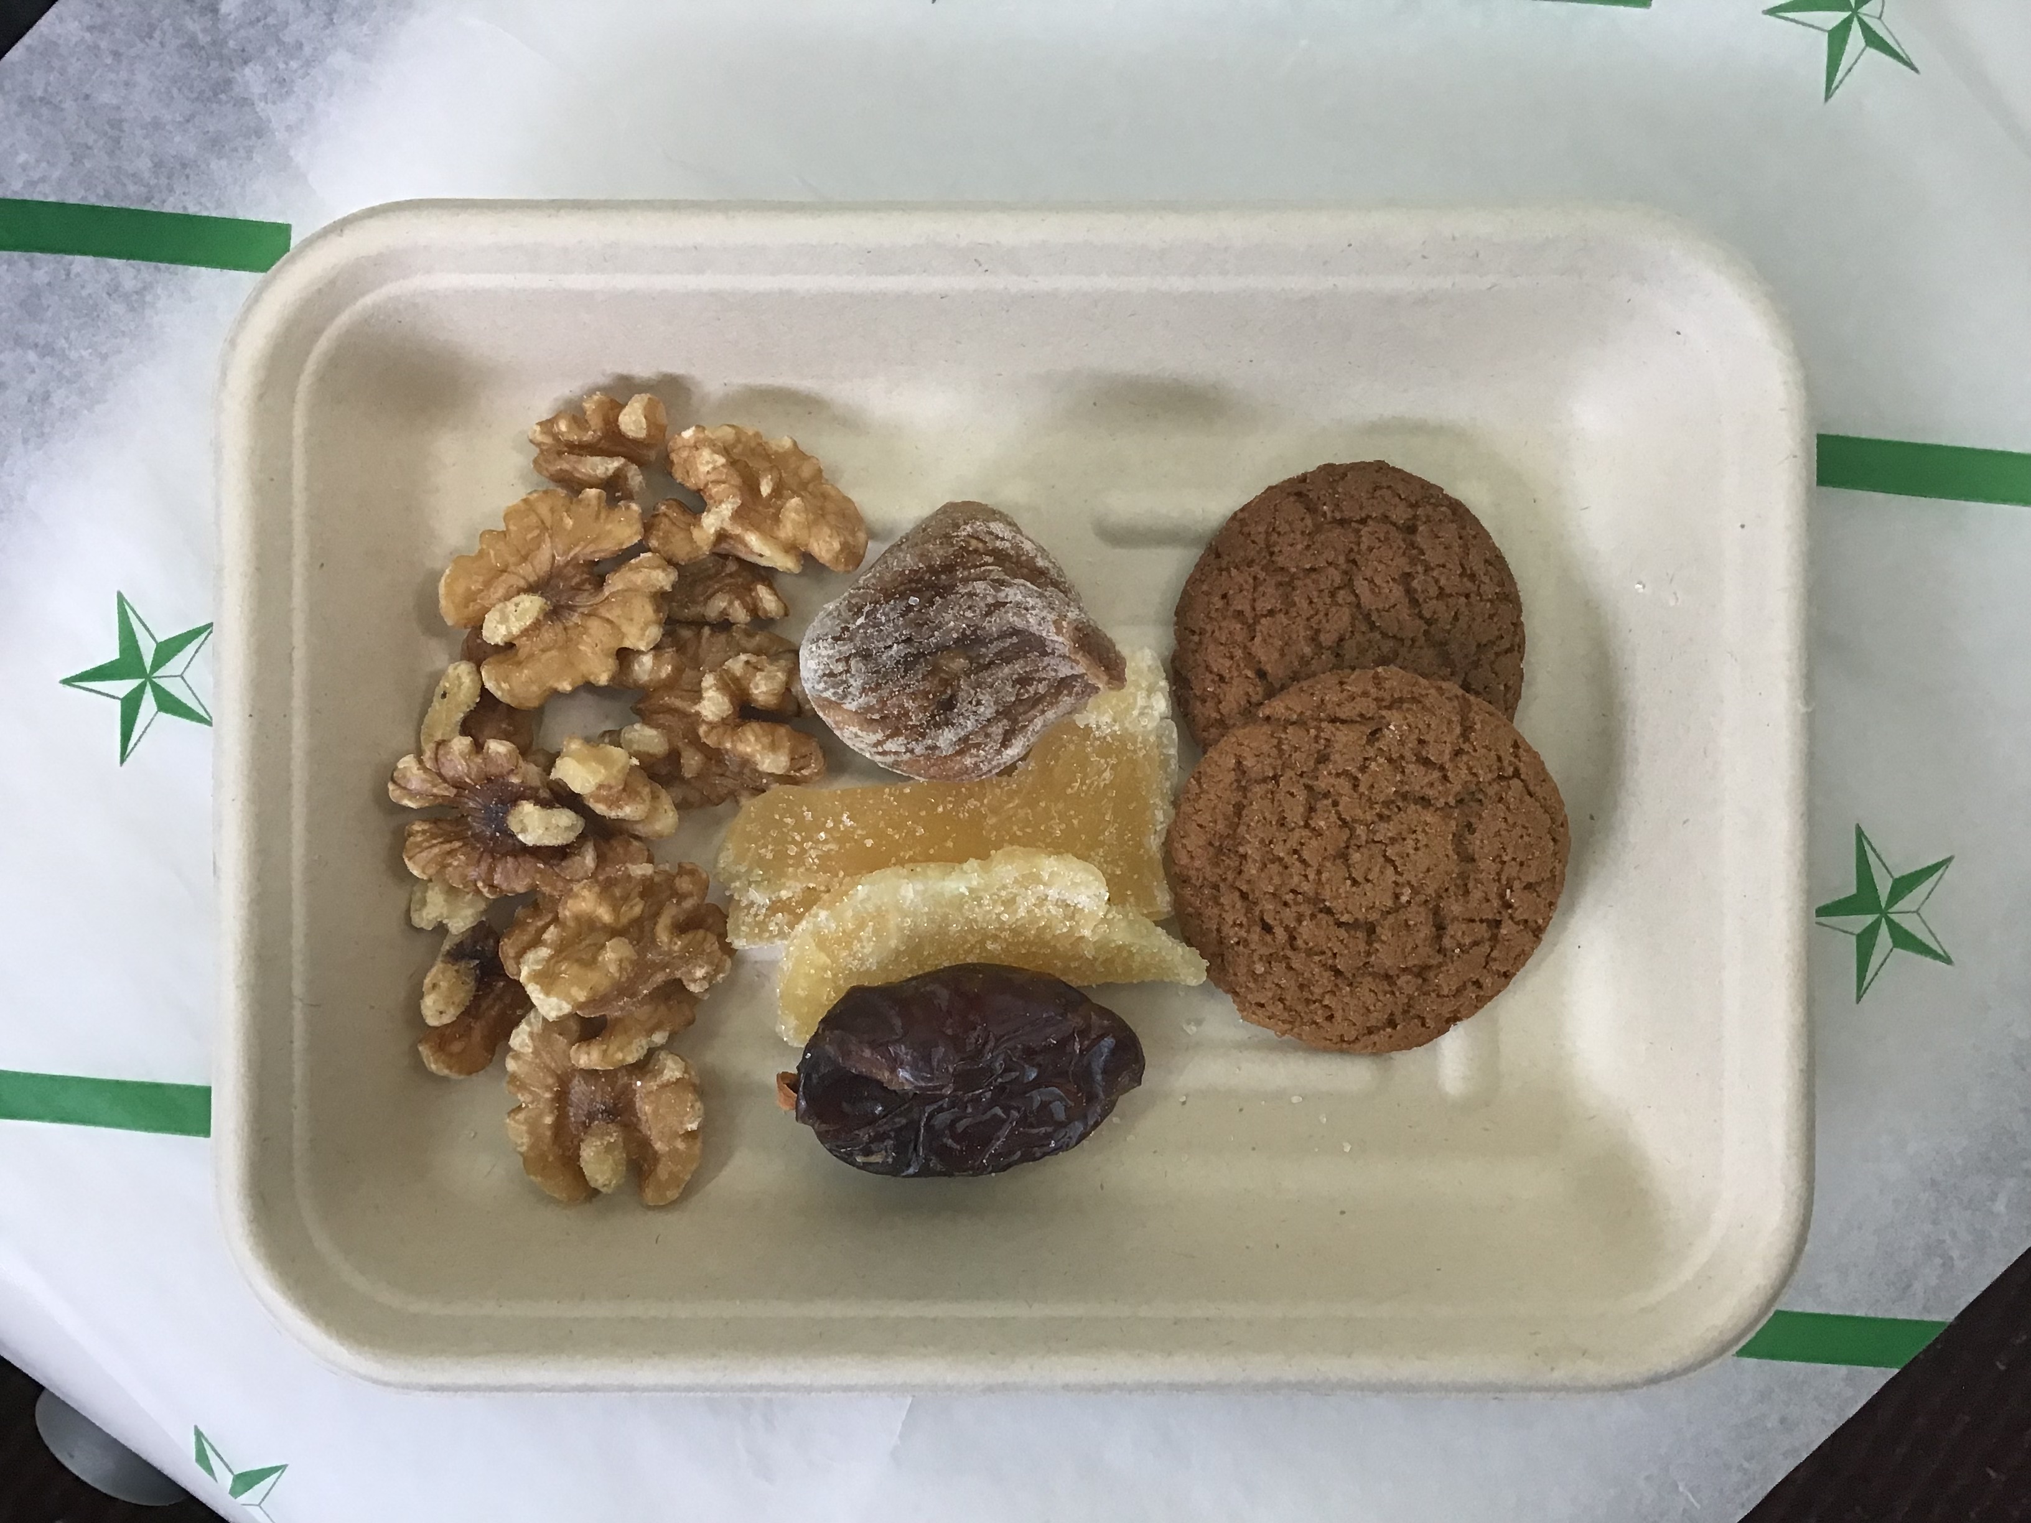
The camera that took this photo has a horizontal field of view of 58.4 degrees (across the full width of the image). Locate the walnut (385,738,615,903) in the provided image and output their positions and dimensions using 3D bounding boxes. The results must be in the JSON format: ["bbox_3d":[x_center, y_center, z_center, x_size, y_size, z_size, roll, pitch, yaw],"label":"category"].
[{"bbox_3d":[-0.069,0.008,0.243,0.029,0.016,0.021,12,89,0],"label":"walnut"}]

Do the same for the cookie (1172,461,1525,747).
[{"bbox_3d":[0.046,-0.017,0.253,0.049,0.009,0.049,0,89,0],"label":"cookie"}]

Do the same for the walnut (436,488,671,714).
[{"bbox_3d":[-0.059,-0.023,0.243,0.029,0.015,0.026,-37,89,-1],"label":"walnut"}]

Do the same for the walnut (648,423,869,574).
[{"bbox_3d":[-0.034,-0.035,0.246,0.030,0.017,0.019,32,89,1],"label":"walnut"}]

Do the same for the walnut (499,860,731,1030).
[{"bbox_3d":[-0.053,0.025,0.242,0.030,0.018,0.022,-7,89,0],"label":"walnut"}]

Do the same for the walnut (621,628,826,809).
[{"bbox_3d":[-0.040,-0.006,0.249,0.027,0.016,0.025,6,89,0],"label":"walnut"}]

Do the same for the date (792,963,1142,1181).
[{"bbox_3d":[-0.007,0.042,0.246,0.047,0.024,0.028,-5,89,0],"label":"date"}]

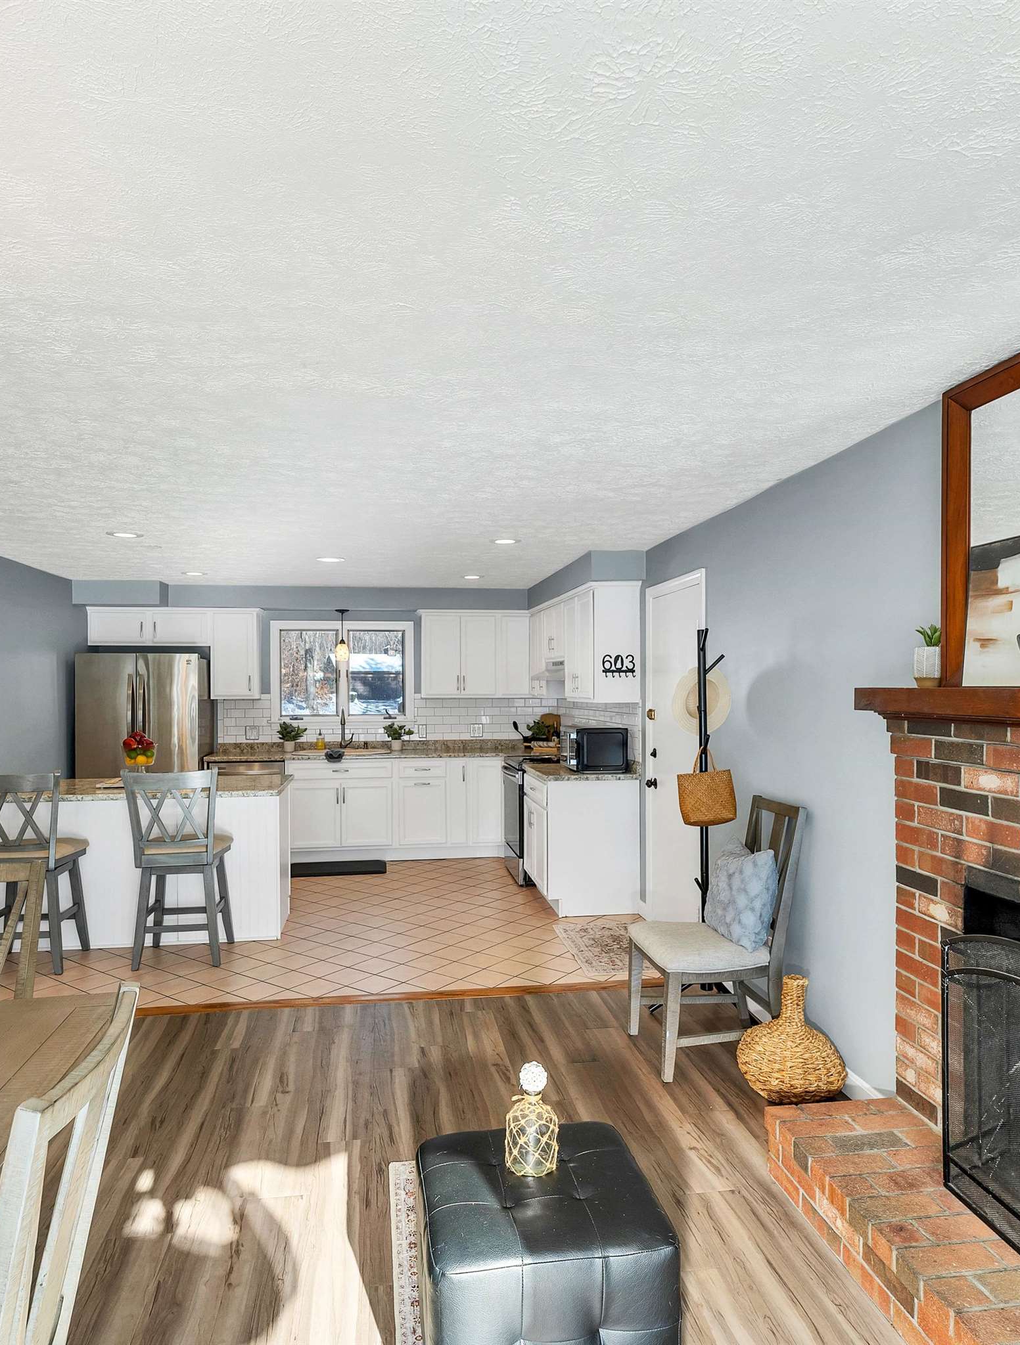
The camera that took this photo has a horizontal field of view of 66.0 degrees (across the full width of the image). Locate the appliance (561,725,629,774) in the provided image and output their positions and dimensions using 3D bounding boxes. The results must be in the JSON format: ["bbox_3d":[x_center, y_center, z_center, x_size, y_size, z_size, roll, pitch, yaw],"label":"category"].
[{"bbox_3d":[0.563,0.525,5.447,0.400,0.290,0.480,0,-1,-9],"label":"appliance"}]

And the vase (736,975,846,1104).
[{"bbox_3d":[1.016,1.345,2.836,0.380,0.480,0.380,0,-1,-9],"label":"vase"}]

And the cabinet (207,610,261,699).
[{"bbox_3d":[-2.422,-0.162,6.985,0.420,0.765,0.300,0,-1,-9],"label":"cabinet"}]

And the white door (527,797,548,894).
[{"bbox_3d":[0.185,1.197,5.515,0.024,0.560,0.750,0,-1,-9],"label":"white door"}]

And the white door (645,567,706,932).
[{"bbox_3d":[0.946,0.524,4.562,0.060,2.110,0.940,0,-1,-9],"label":"white door"}]

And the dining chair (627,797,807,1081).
[{"bbox_3d":[0.834,1.075,3.276,0.630,1.030,0.490,0,-1,-9],"label":"dining chair"}]

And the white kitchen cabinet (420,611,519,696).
[{"bbox_3d":[-0.373,-0.162,7.288,0.940,0.780,0.340,0,-1,-9],"label":"white kitchen cabinet"}]

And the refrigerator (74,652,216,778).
[{"bbox_3d":[-2.966,0.747,6.500,0.910,1.770,0.840,0,-1,-9],"label":"refrigerator"}]

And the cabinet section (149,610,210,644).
[{"bbox_3d":[-2.855,-0.389,6.894,0.495,0.318,0.340,0,-1,-9],"label":"cabinet section"}]

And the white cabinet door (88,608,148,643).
[{"bbox_3d":[-3.317,-0.380,6.636,0.475,0.285,0.025,0,-1,-9],"label":"white cabinet door"}]

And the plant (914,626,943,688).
[{"bbox_3d":[1.264,-0.047,2.358,0.110,0.190,0.110,0,-1,-9],"label":"plant"}]

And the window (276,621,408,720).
[{"bbox_3d":[-1.560,-0.006,7.305,1.245,0.920,0.110,0,-1,-9],"label":"window"}]

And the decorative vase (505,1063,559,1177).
[{"bbox_3d":[0.052,1.014,1.818,0.120,0.238,0.120,0,-1,-9],"label":"decorative vase"}]

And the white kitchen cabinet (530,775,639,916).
[{"bbox_3d":[0.493,1.167,5.596,0.620,0.910,0.800,0,-1,-9],"label":"white kitchen cabinet"}]

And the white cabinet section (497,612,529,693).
[{"bbox_3d":[0.006,-0.154,7.409,0.330,0.765,0.330,0,-1,-9],"label":"white cabinet section"}]

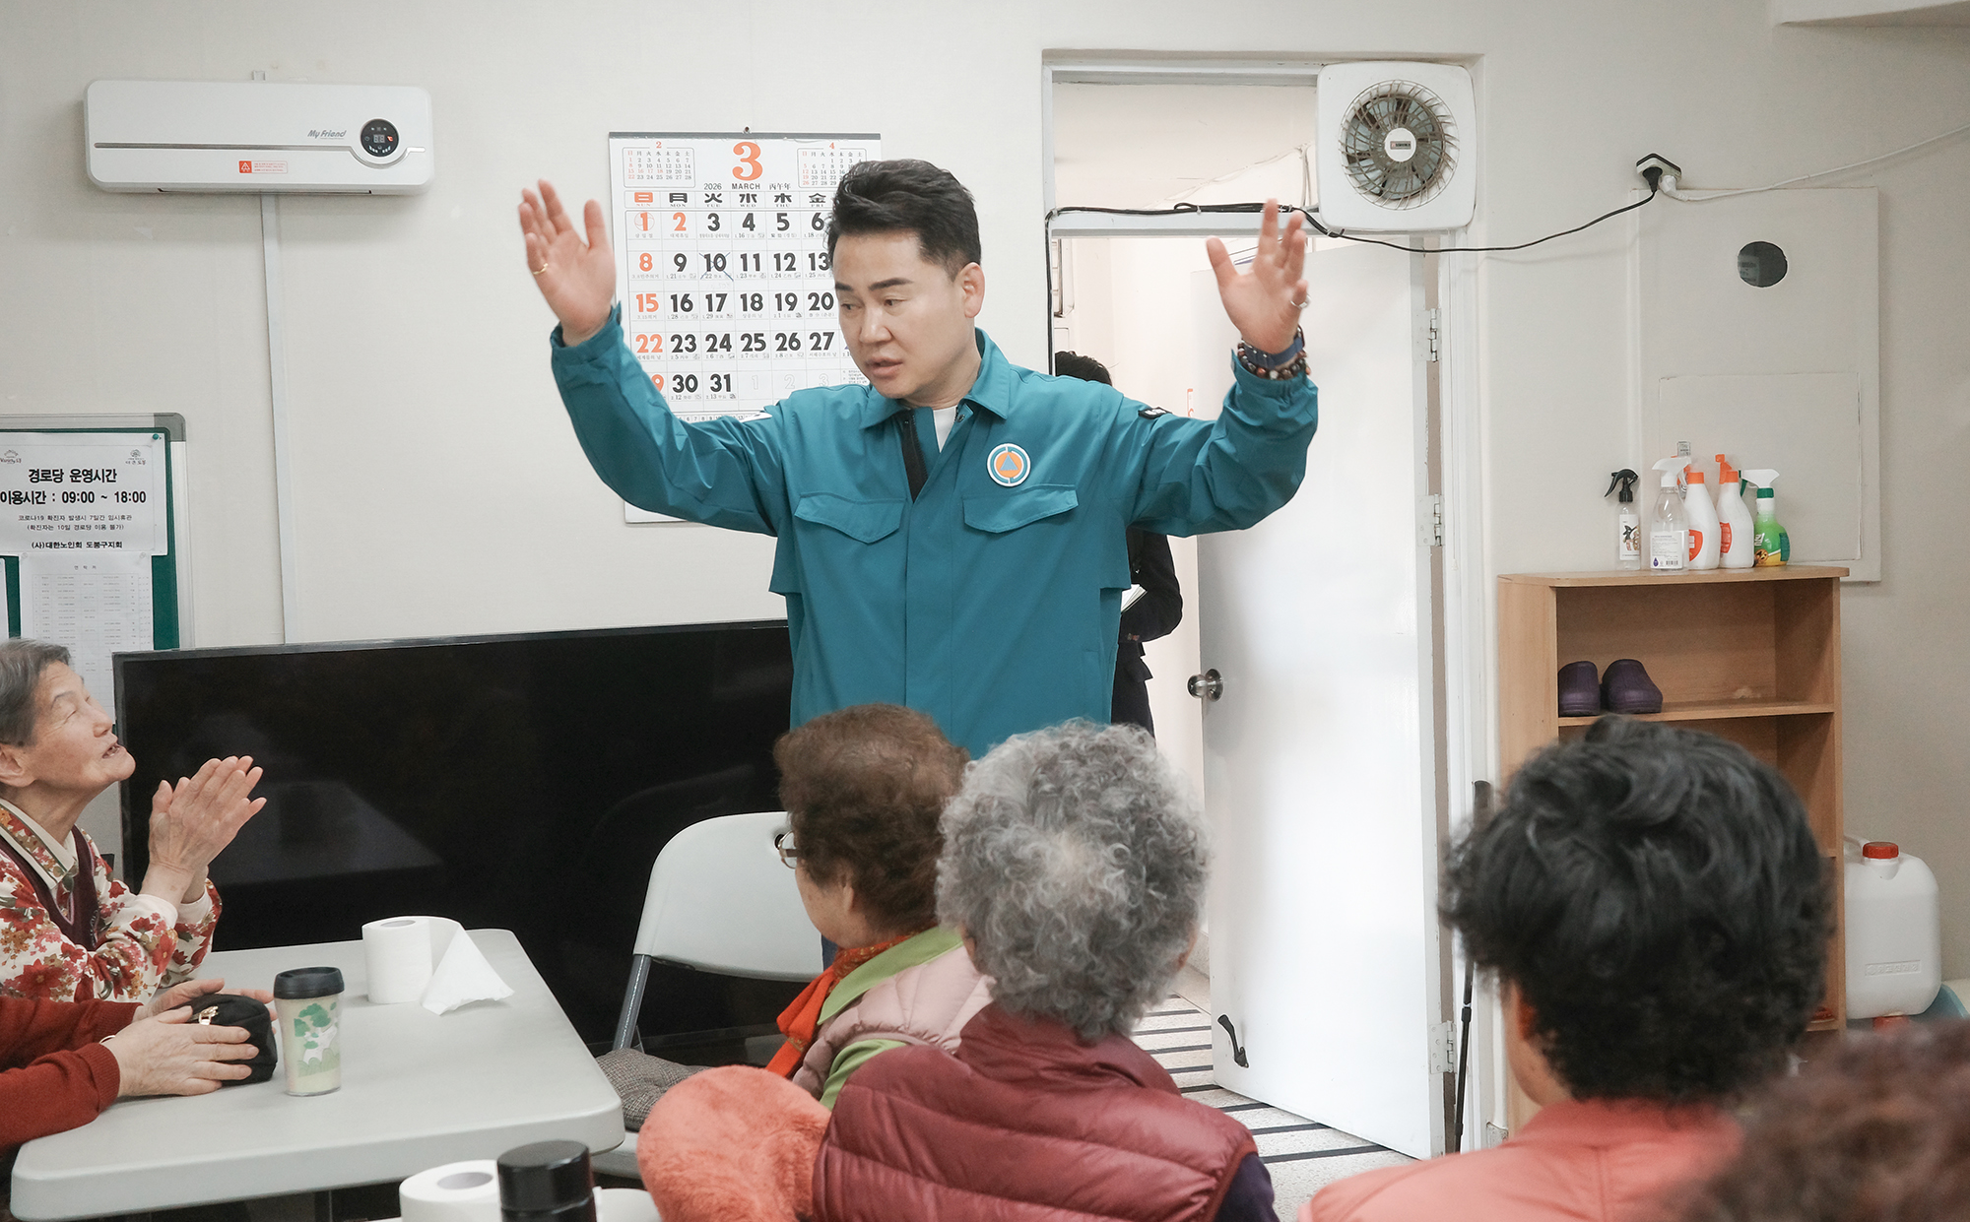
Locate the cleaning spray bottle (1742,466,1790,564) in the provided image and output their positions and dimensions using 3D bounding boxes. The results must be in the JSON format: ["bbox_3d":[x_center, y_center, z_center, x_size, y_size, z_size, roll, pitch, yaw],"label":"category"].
[{"bbox_3d":[1.690,-0.201,4.735,0.111,0.209,0.066,-3,3,-22],"label":"cleaning spray bottle"}]

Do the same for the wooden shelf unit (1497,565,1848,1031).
[{"bbox_3d":[1.481,0.531,4.699,0.692,1.235,0.263,-2,3,-12],"label":"wooden shelf unit"}]

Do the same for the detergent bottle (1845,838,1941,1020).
[{"bbox_3d":[1.906,0.679,4.784,0.227,0.371,0.263,-2,3,-12],"label":"detergent bottle"}]

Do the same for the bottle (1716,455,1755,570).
[{"bbox_3d":[1.617,-0.214,4.718,0.073,0.241,0.093,1,4,36],"label":"bottle"}]

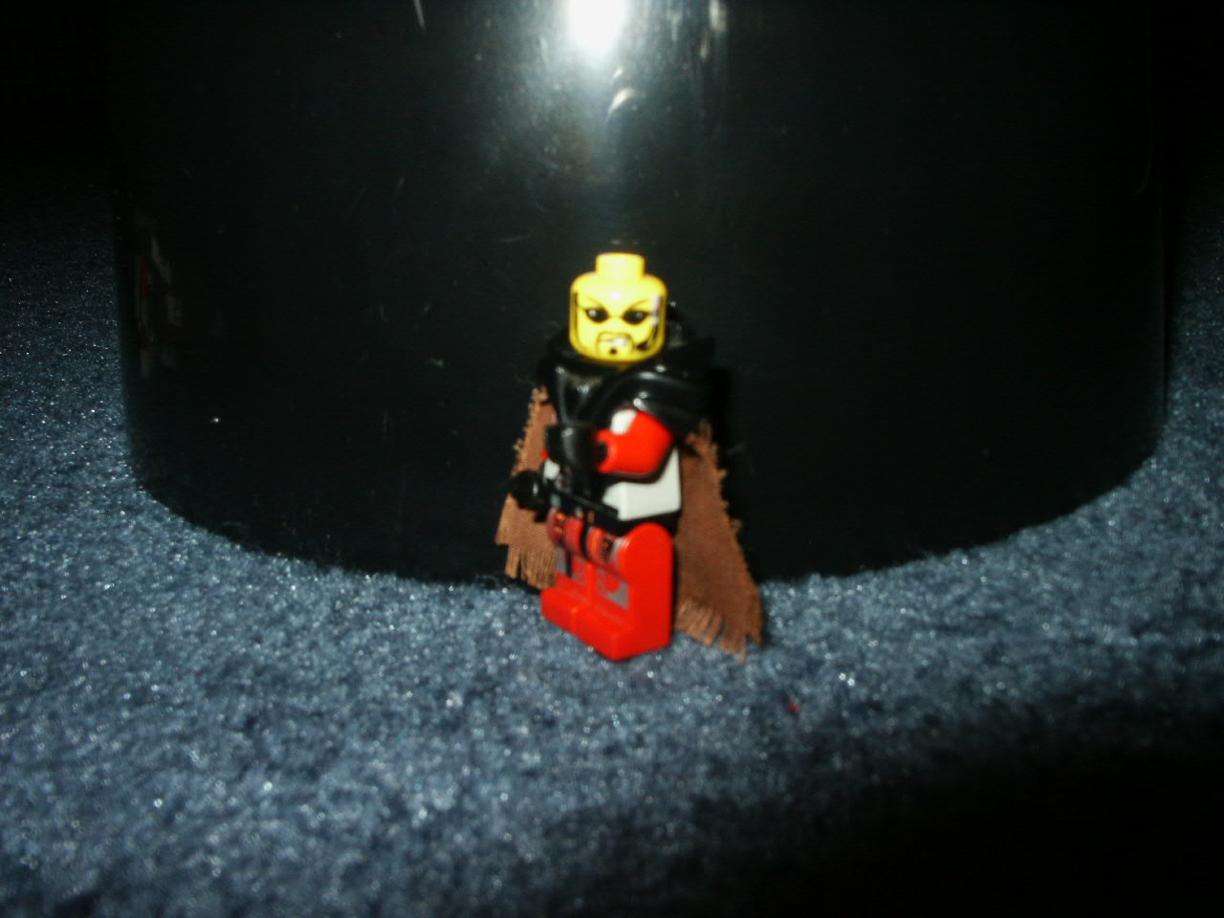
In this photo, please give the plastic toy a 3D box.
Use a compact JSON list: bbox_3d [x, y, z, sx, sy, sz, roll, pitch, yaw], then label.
[{"bbox_3d":[0.001,-0.001,0.136,0.019,0.042,0.027,-14,22,-31],"label":"plastic toy"}]

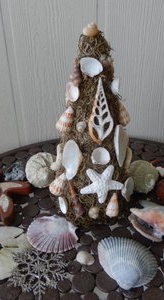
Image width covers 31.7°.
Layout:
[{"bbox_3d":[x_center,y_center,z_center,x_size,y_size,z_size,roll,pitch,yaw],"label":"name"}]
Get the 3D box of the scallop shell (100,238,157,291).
[{"bbox_3d":[0.069,0.155,0.426,0.087,0.032,0.098,1,31,5],"label":"scallop shell"}]

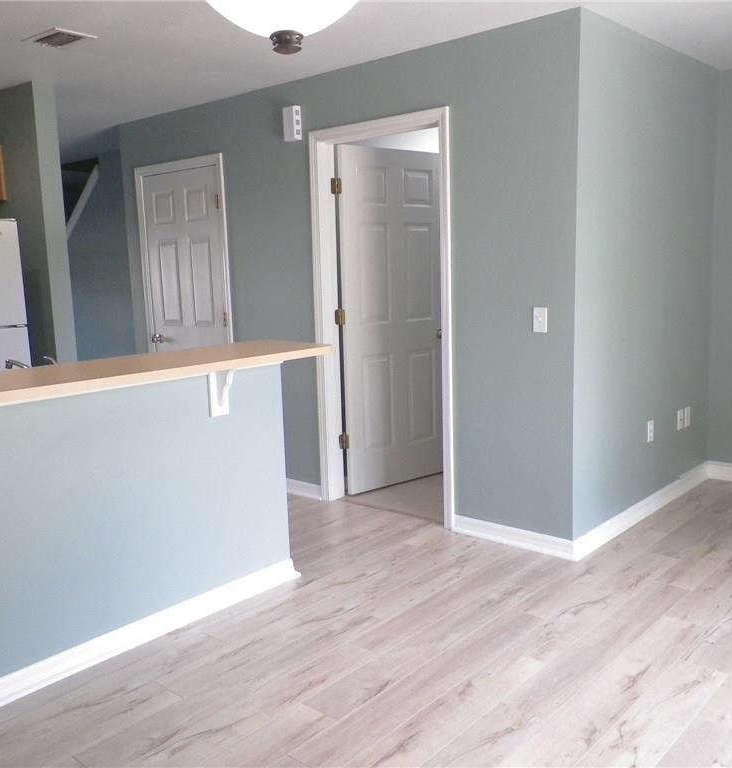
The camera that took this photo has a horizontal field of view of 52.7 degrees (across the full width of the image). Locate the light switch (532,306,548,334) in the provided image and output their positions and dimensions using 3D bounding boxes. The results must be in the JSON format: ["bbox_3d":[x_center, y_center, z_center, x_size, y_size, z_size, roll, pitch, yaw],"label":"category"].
[{"bbox_3d":[0.803,-0.295,3.413,0.071,0.116,0.015,6,12,39],"label":"light switch"}]

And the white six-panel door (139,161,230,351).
[{"bbox_3d":[-1.216,-0.408,5.105,0.815,2.035,0.045,6,12,39],"label":"white six-panel door"}]

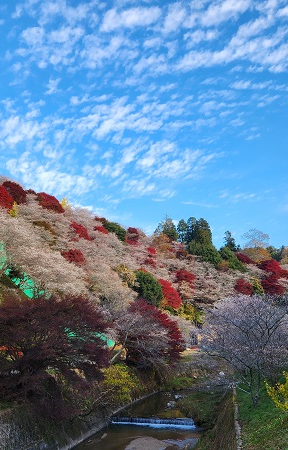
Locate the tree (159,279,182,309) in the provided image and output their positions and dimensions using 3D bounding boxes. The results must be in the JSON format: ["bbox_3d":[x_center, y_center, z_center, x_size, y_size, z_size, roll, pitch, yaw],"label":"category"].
[{"bbox_3d":[5.720,14.780,86.000,4.920,6.670,4.670,0,-16,0],"label":"tree"}]

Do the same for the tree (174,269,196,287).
[{"bbox_3d":[10.620,13.430,102.000,5.350,4.740,5.080,0,-16,0],"label":"tree"}]

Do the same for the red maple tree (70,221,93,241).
[{"bbox_3d":[-13.480,1.190,86.000,4.510,4.440,4.280,0,-16,0],"label":"red maple tree"}]

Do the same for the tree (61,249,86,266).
[{"bbox_3d":[-14.150,6.520,80.000,4.960,3.720,4.710,0,-16,0],"label":"tree"}]

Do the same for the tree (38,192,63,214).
[{"bbox_3d":[-20.170,-4.850,86.000,5.740,4.440,5.450,0,-16,0],"label":"tree"}]

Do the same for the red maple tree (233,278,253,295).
[{"bbox_3d":[26.470,16.200,105.000,5.000,4.340,4.750,0,-16,0],"label":"red maple tree"}]

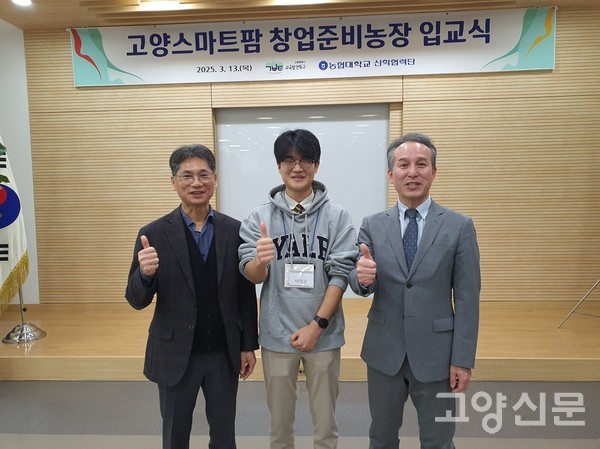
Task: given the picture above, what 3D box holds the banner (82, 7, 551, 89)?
[{"bbox_3d":[0.078,-2.069,5.304,5.682,0.689,0.020,-1,4,3],"label":"banner"}]

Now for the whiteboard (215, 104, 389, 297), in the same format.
[{"bbox_3d":[0.027,-0.248,5.522,2.081,2.352,0.040,-1,4,3],"label":"whiteboard"}]

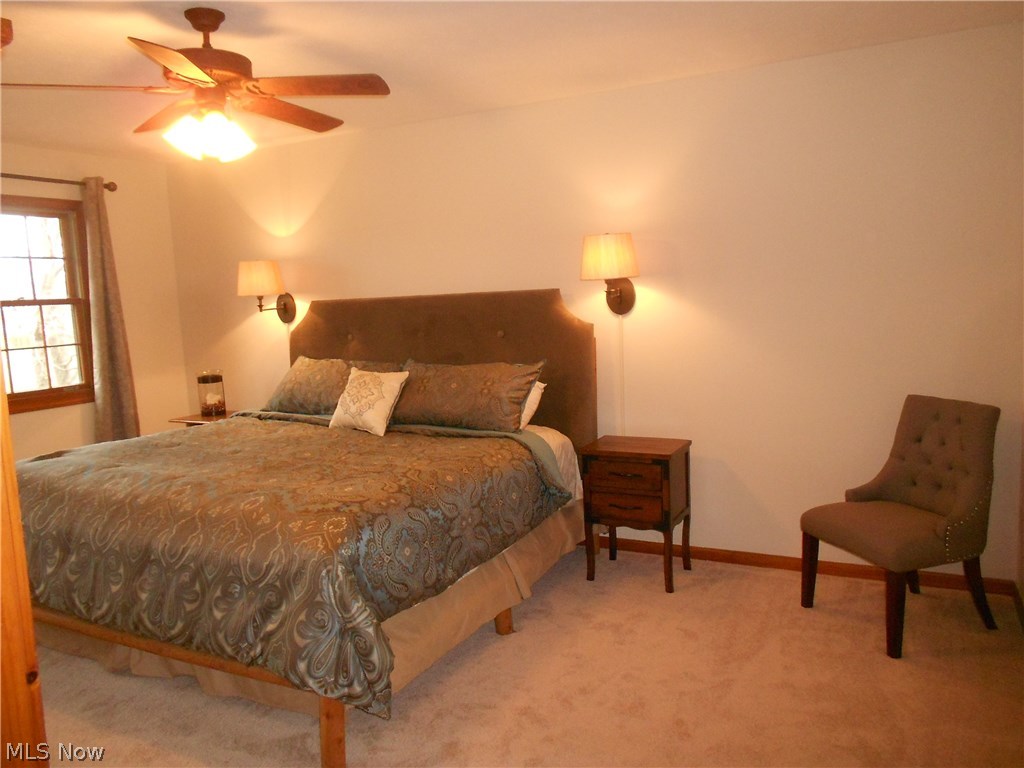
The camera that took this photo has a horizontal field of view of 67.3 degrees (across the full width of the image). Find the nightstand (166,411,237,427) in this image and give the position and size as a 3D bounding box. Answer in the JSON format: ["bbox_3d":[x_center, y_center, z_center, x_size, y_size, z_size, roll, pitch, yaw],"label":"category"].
[{"bbox_3d":[-1.950,0.553,5.248,0.520,0.654,0.455,2,8,28],"label":"nightstand"}]

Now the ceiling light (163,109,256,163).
[{"bbox_3d":[-1.082,-0.918,2.769,0.310,0.190,0.310,2,8,28],"label":"ceiling light"}]

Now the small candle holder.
[{"bbox_3d":[-2.061,0.068,5.294,0.157,0.305,0.157,2,8,28],"label":"small candle holder"}]

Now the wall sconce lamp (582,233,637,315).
[{"bbox_3d":[0.503,-0.552,3.915,0.300,0.413,0.315,2,8,28],"label":"wall sconce lamp"}]

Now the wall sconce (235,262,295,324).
[{"bbox_3d":[-1.626,-0.600,5.046,0.300,0.411,0.315,2,8,28],"label":"wall sconce"}]

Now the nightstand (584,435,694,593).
[{"bbox_3d":[0.631,0.625,3.835,0.450,0.654,0.370,2,8,28],"label":"nightstand"}]

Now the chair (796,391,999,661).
[{"bbox_3d":[1.610,0.542,3.179,0.610,0.904,0.560,-4,7,-17],"label":"chair"}]

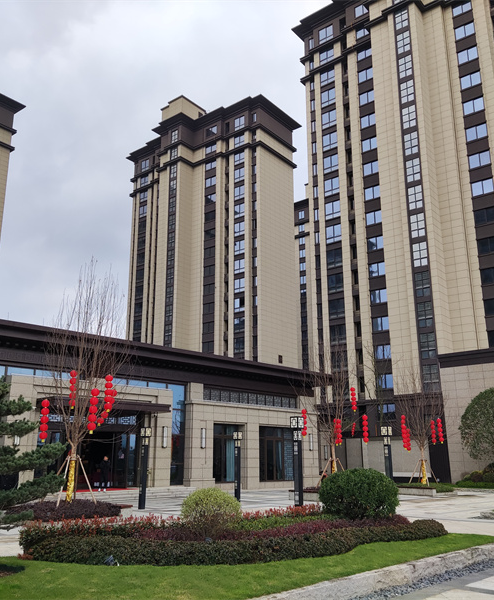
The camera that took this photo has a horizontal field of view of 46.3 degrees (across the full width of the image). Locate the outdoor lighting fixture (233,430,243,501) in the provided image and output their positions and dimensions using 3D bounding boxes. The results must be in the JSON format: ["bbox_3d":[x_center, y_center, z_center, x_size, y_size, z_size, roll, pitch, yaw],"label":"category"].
[{"bbox_3d":[-0.366,6.866,23.866,0.270,2.800,0.270,-13,-20,40],"label":"outdoor lighting fixture"}]

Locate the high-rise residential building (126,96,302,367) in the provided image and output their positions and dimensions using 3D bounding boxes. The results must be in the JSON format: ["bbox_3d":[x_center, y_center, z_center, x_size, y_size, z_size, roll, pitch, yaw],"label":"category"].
[{"bbox_3d":[-7.339,-2.681,93.427,31.000,57.000,15.200,-12,-19,37],"label":"high-rise residential building"}]

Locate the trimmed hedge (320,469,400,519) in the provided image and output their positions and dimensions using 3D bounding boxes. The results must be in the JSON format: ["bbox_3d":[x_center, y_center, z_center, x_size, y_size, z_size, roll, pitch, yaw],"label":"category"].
[{"bbox_3d":[2.580,4.557,13.369,1.800,1.264,1.750,-3,-16,10],"label":"trimmed hedge"}]

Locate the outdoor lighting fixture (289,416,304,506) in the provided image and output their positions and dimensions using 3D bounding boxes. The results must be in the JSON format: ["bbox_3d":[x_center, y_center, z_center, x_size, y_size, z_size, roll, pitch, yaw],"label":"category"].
[{"bbox_3d":[1.392,4.674,15.930,0.310,2.845,0.310,15,-21,-43],"label":"outdoor lighting fixture"}]

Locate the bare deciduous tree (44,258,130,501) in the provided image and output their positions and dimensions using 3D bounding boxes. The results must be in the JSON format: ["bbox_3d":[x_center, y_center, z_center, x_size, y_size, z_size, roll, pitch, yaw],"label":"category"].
[{"bbox_3d":[-4.783,2.261,17.220,2.450,7.403,2.400,4,-16,-15],"label":"bare deciduous tree"}]

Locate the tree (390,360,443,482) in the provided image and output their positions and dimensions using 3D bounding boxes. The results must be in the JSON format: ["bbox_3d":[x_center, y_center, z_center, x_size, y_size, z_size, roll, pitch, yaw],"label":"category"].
[{"bbox_3d":[8.682,6.135,29.423,2.600,6.368,2.500,-4,-16,16],"label":"tree"}]

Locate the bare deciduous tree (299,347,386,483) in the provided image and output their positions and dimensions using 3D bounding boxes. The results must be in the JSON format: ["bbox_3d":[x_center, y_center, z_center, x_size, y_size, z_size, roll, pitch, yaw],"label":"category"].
[{"bbox_3d":[4.560,5.747,29.075,4.200,6.700,4.200,0,-15,0],"label":"bare deciduous tree"}]

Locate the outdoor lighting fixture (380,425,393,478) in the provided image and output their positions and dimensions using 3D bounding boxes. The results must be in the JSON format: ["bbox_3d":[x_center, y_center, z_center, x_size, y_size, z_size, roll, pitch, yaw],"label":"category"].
[{"bbox_3d":[4.946,5.832,20.066,0.270,2.800,0.270,-13,-20,40],"label":"outdoor lighting fixture"}]

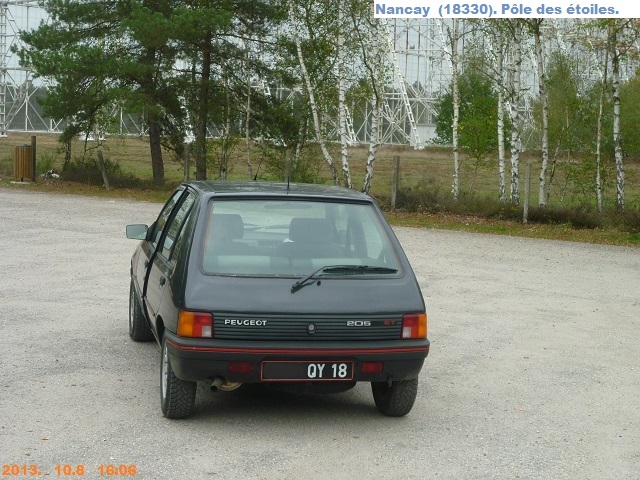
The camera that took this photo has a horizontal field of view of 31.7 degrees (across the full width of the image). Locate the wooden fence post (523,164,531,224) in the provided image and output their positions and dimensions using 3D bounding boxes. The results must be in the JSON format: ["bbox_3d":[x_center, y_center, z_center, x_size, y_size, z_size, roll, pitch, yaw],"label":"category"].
[{"bbox_3d":[4.634,-1.048,25.194,0.100,1.318,0.100,4,5,10],"label":"wooden fence post"}]

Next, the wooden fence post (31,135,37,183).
[{"bbox_3d":[-8.150,-2.302,32.240,0.135,1.306,0.135,1,5,-14],"label":"wooden fence post"}]

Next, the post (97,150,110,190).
[{"bbox_3d":[-5.789,-1.869,30.198,0.105,1.075,0.105,-13,8,-10],"label":"post"}]

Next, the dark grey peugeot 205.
[{"bbox_3d":[-0.472,0.257,7.981,1.600,1.380,3.700,2,5,-14],"label":"dark grey peugeot 205"}]

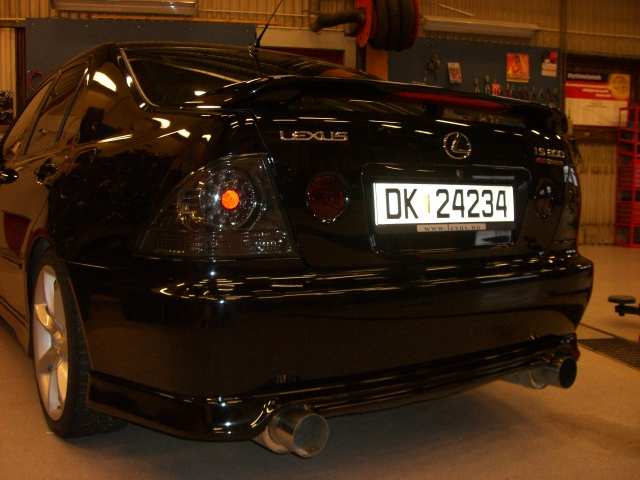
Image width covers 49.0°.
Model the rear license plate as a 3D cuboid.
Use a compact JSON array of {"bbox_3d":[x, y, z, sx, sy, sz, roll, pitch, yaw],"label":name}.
[{"bbox_3d":[0.355,-0.098,1.919,0.520,0.110,0.015,-2,-2,-34],"label":"rear license plate"}]

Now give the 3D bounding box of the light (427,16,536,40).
[{"bbox_3d":[1.977,-2.601,8.600,1.530,0.140,0.180,0,4,-13],"label":"light"}]

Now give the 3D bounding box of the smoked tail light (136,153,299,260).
[{"bbox_3d":[-0.229,-0.082,1.621,0.355,0.248,0.190,-1,4,-22],"label":"smoked tail light"}]

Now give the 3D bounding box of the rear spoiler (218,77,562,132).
[{"bbox_3d":[0.305,-0.365,1.981,1.160,0.113,0.250,-2,4,-34],"label":"rear spoiler"}]

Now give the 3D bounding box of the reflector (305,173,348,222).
[{"bbox_3d":[0.011,-0.101,1.711,0.116,0.116,0.030,-2,-2,-34],"label":"reflector"}]

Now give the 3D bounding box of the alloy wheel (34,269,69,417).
[{"bbox_3d":[-0.774,0.322,2.260,0.200,0.490,0.490,-2,4,-34],"label":"alloy wheel"}]

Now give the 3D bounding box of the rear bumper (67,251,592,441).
[{"bbox_3d":[0.212,0.221,2.152,1.720,0.430,0.690,-2,4,-34],"label":"rear bumper"}]

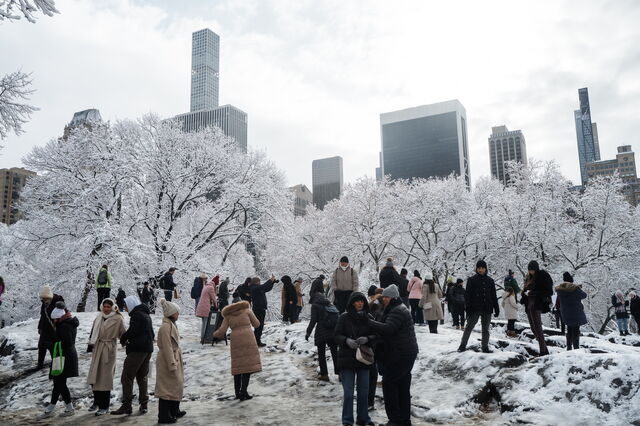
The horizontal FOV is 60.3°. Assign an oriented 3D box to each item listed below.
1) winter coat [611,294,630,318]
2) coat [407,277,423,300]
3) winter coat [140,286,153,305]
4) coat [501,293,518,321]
[{"bbox_3d":[10.584,3.276,19.400,0.640,0.830,0.440,-3,-10,14],"label":"winter coat"},{"bbox_3d":[2.923,2.323,16.947,0.490,0.700,0.370,-4,-11,17],"label":"coat"},{"bbox_3d":[-6.915,3.307,22.080,0.420,0.720,0.470,1,-10,-10],"label":"winter coat"},{"bbox_3d":[5.823,2.822,16.749,0.420,0.840,0.440,5,-12,-29],"label":"coat"}]

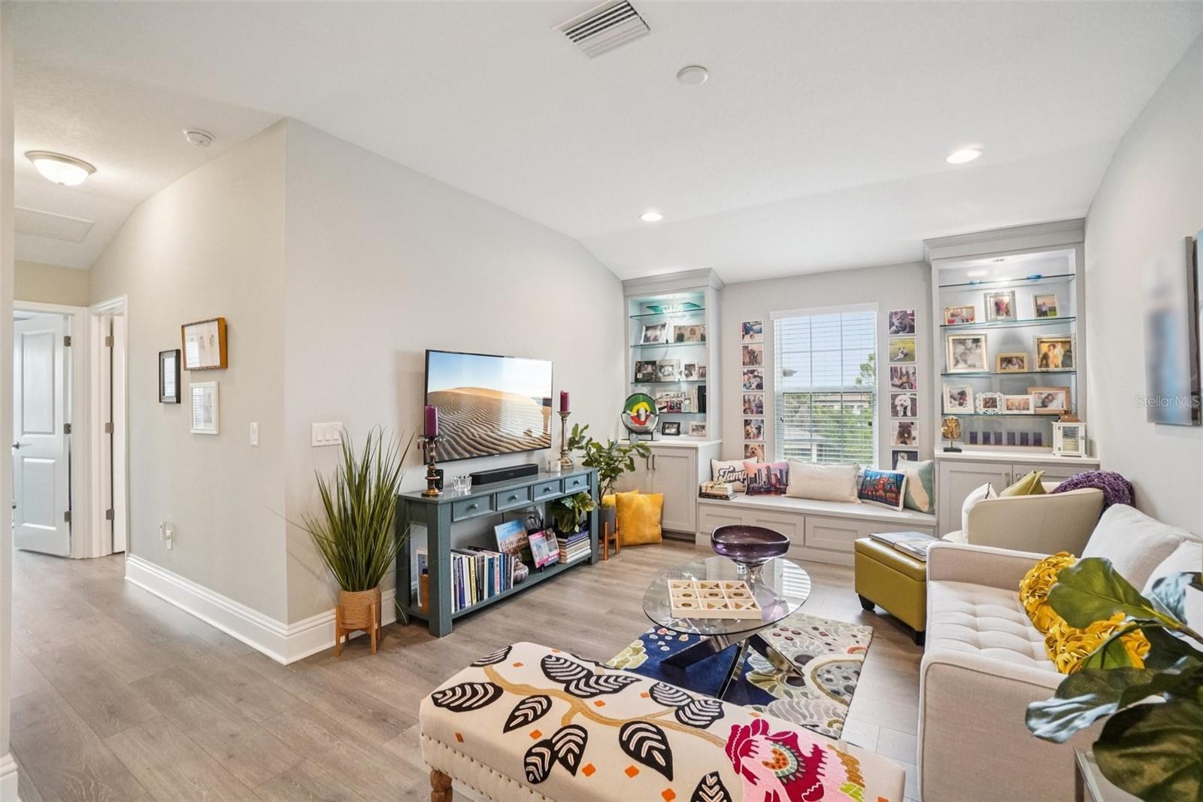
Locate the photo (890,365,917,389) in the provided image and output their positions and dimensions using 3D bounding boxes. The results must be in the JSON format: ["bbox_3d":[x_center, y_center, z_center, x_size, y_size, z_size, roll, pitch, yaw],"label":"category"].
[{"bbox_3d":[2.607,-0.200,4.325,0.210,0.210,0.022,0,0,32],"label":"photo"}]

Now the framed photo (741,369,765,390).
[{"bbox_3d":[1.502,-0.209,4.961,0.213,0.215,0.020,0,0,32],"label":"framed photo"}]

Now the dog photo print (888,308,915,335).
[{"bbox_3d":[2.543,-0.662,4.239,0.215,0.215,0.022,0,0,33],"label":"dog photo print"}]

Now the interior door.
[{"bbox_3d":[-4.910,0.295,4.390,0.813,2.030,0.036,0,0,20],"label":"interior door"}]

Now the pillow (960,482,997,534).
[{"bbox_3d":[2.241,0.654,2.939,0.160,0.400,0.420,21,11,30],"label":"pillow"}]

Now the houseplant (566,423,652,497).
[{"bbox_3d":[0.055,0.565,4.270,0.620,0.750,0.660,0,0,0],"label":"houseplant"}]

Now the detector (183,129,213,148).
[{"bbox_3d":[-2.123,-1.386,2.646,0.130,0.042,0.130,0,0,32],"label":"detector"}]

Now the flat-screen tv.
[{"bbox_3d":[-0.759,0.037,3.673,0.050,0.712,1.235,0,0,32],"label":"flat-screen tv"}]

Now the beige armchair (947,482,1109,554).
[{"bbox_3d":[2.490,0.850,2.890,0.740,0.810,0.750,0,0,-36],"label":"beige armchair"}]

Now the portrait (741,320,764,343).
[{"bbox_3d":[1.483,-0.676,4.926,0.215,0.215,0.022,0,0,33],"label":"portrait"}]

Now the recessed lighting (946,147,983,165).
[{"bbox_3d":[2.091,-1.401,2.886,0.178,0.022,0.178,0,0,32],"label":"recessed lighting"}]

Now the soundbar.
[{"bbox_3d":[-0.696,0.521,3.595,0.100,0.069,0.650,0,0,32],"label":"soundbar"}]

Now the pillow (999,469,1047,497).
[{"bbox_3d":[2.333,0.586,2.873,0.150,0.440,0.440,42,21,26],"label":"pillow"}]

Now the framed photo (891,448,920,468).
[{"bbox_3d":[2.596,0.525,4.274,0.210,0.215,0.020,0,0,32],"label":"framed photo"}]

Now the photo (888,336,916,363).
[{"bbox_3d":[2.547,-0.431,4.236,0.215,0.215,0.022,0,0,33],"label":"photo"}]

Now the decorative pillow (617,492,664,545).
[{"bbox_3d":[0.357,1.105,4.700,0.430,0.450,0.140,0,-17,-5],"label":"decorative pillow"}]

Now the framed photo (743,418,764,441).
[{"bbox_3d":[1.518,0.283,5.008,0.210,0.212,0.022,0,0,32],"label":"framed photo"}]

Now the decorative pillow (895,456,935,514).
[{"bbox_3d":[2.558,0.675,4.115,0.130,0.420,0.410,11,-3,-13],"label":"decorative pillow"}]

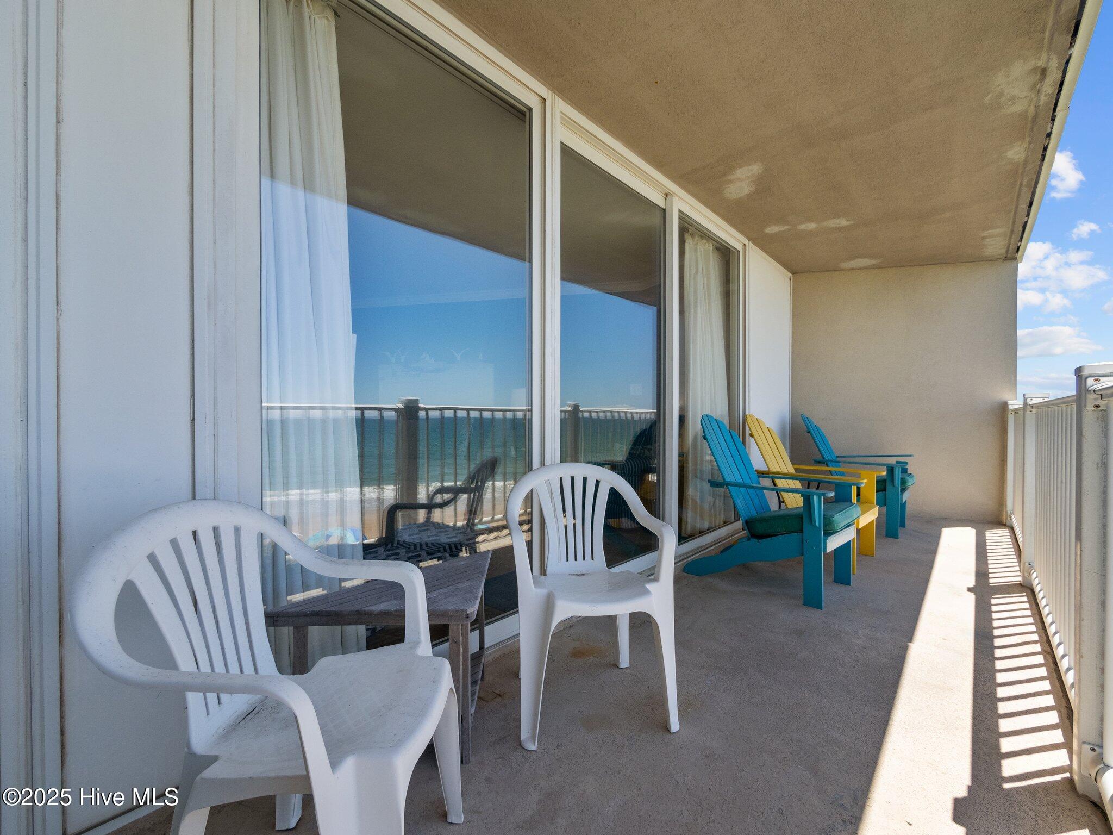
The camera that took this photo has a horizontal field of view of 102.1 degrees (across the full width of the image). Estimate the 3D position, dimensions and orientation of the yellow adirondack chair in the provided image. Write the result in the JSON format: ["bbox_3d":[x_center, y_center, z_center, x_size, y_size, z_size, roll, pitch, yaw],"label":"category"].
[{"bbox_3d":[1.840,0.490,3.308,0.670,1.020,0.860,0,0,-44],"label":"yellow adirondack chair"}]

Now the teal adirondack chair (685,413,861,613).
[{"bbox_3d":[1.319,0.495,2.774,0.670,1.010,0.870,0,0,-43],"label":"teal adirondack chair"}]

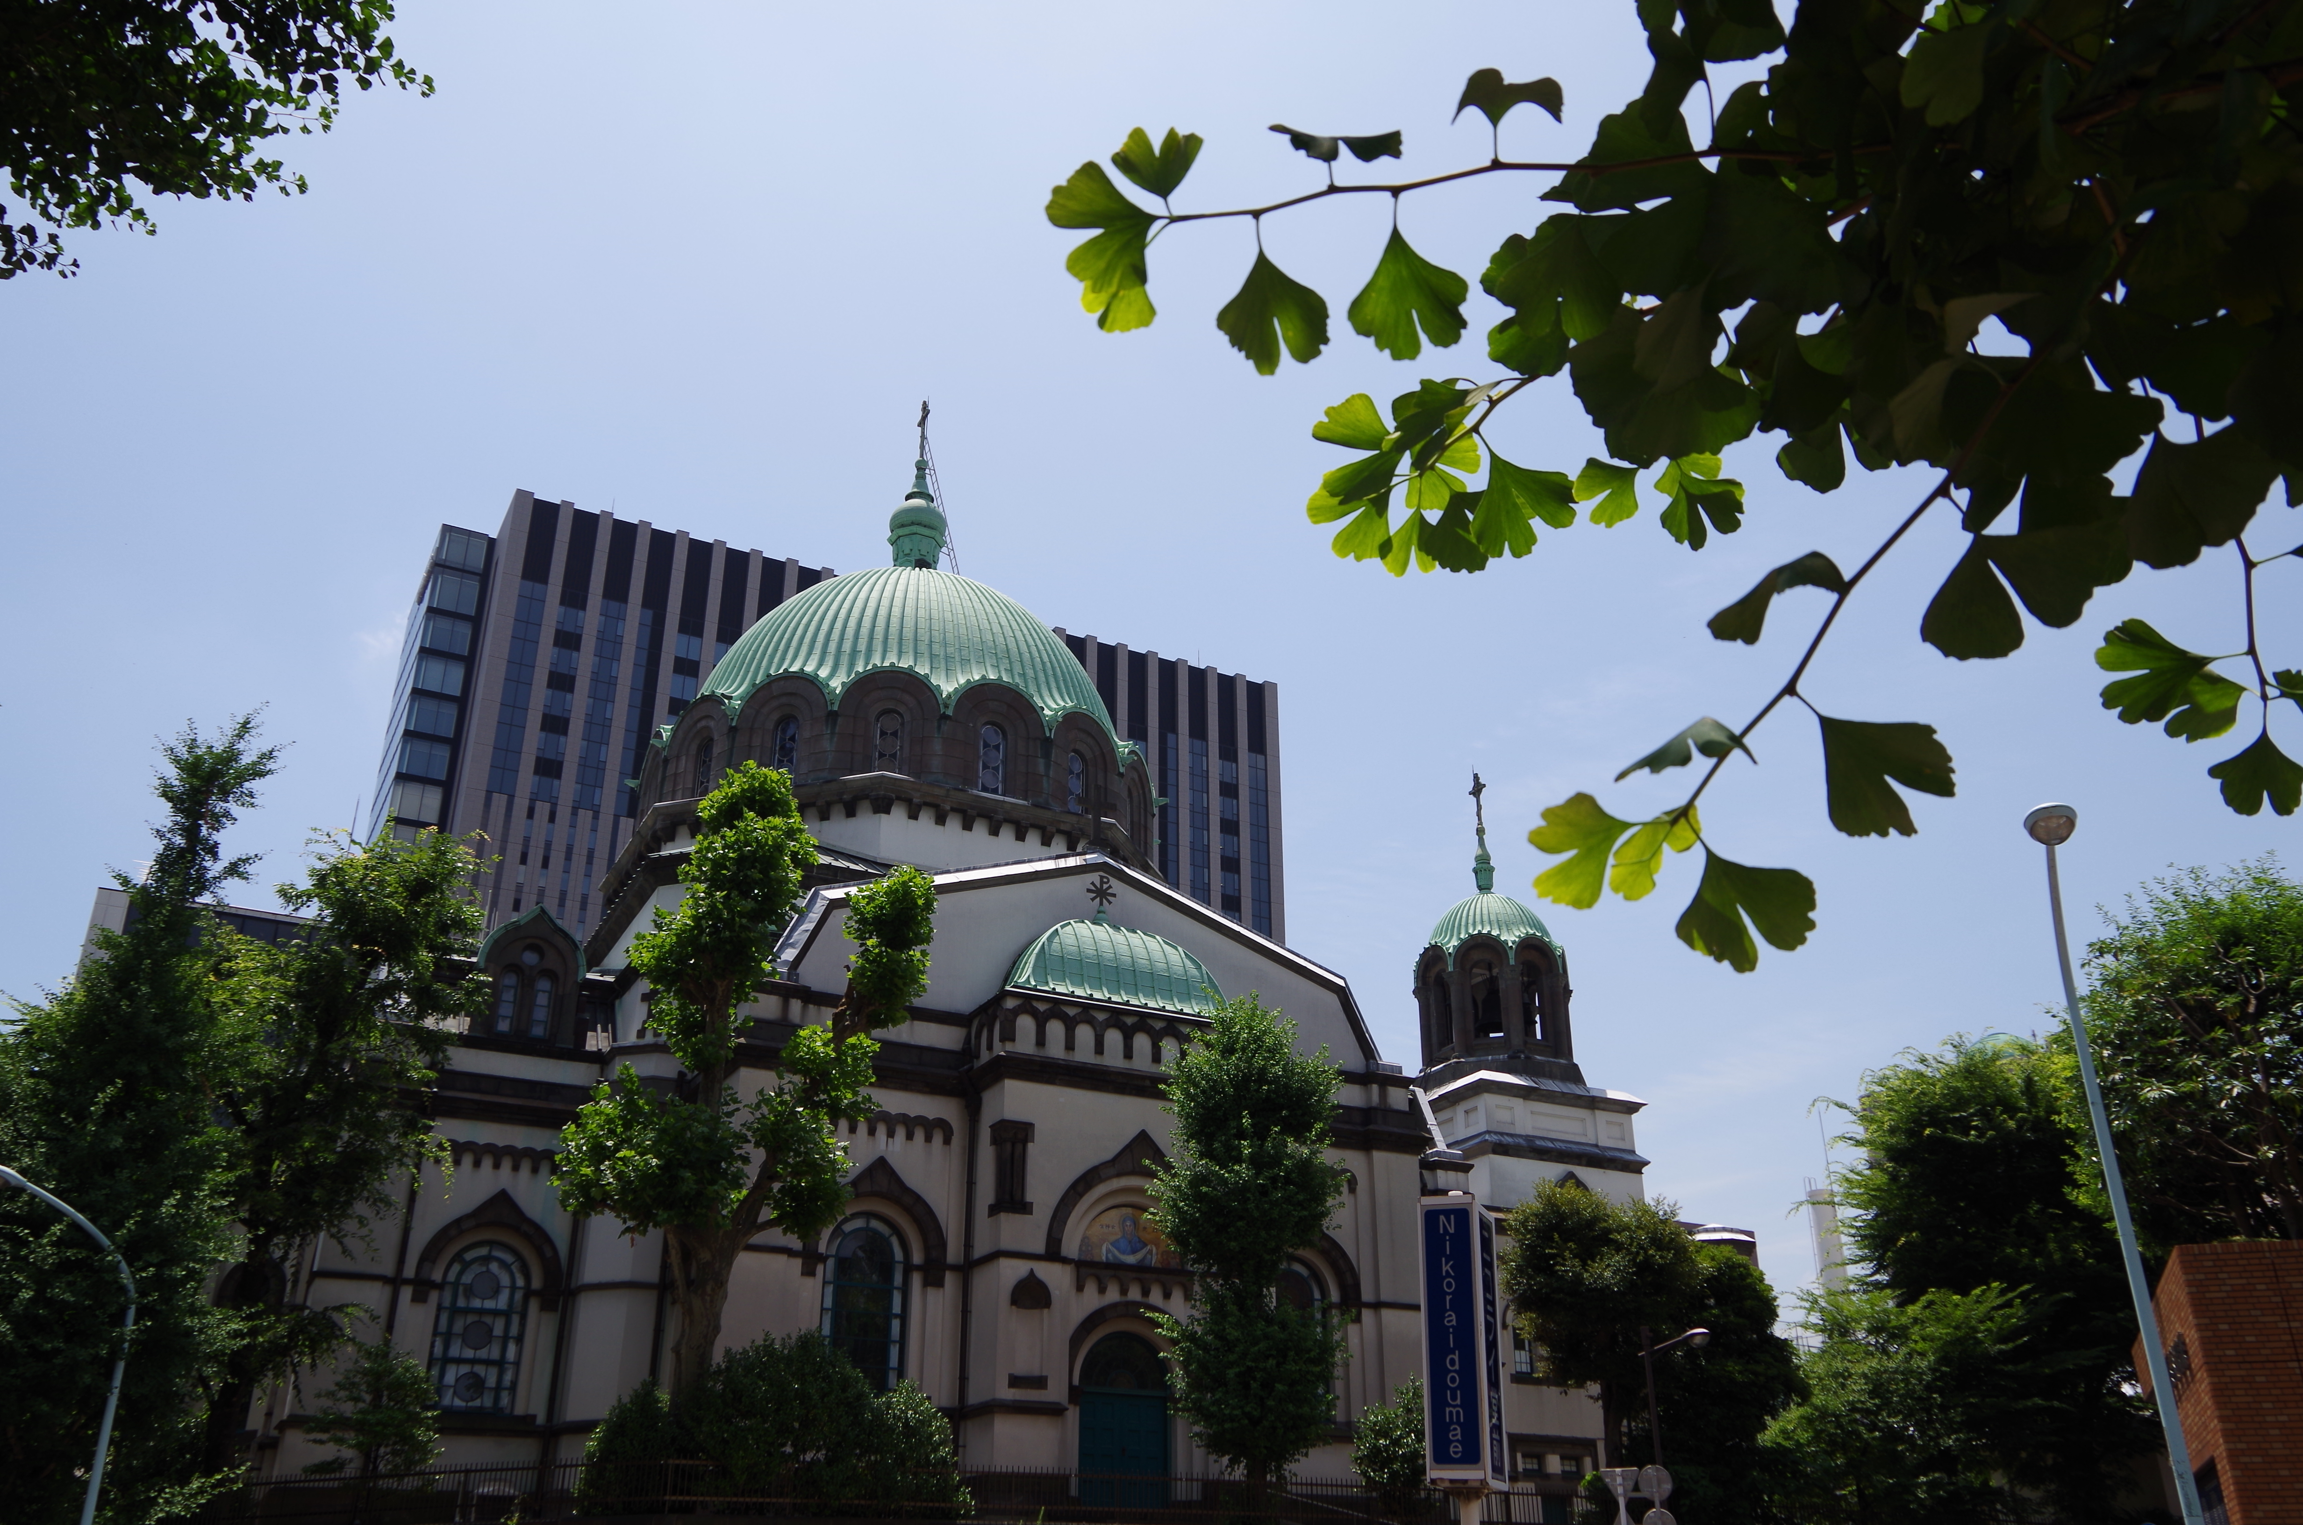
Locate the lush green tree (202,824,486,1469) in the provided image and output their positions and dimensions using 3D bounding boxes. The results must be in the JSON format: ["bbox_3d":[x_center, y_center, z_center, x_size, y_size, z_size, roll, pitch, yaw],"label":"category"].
[{"bbox_3d":[-14.901,7.155,30.800,4.900,13.000,4.900,11,-26,-23],"label":"lush green tree"}]

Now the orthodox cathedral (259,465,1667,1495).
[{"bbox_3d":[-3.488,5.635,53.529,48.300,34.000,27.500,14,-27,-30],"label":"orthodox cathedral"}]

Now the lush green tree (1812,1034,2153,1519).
[{"bbox_3d":[13.901,8.879,28.762,5.200,8.800,5.200,-10,-25,22],"label":"lush green tree"}]

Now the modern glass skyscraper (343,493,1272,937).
[{"bbox_3d":[-34.154,32.458,186.543,98.700,102.000,29.000,12,-26,-27],"label":"modern glass skyscraper"}]

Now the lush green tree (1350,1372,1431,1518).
[{"bbox_3d":[4.186,12.004,29.372,1.700,3.000,1.700,-3,-23,7],"label":"lush green tree"}]

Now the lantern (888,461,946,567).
[{"bbox_3d":[-7.634,-8.168,56.551,1.800,4.100,1.800,14,-27,-30],"label":"lantern"}]

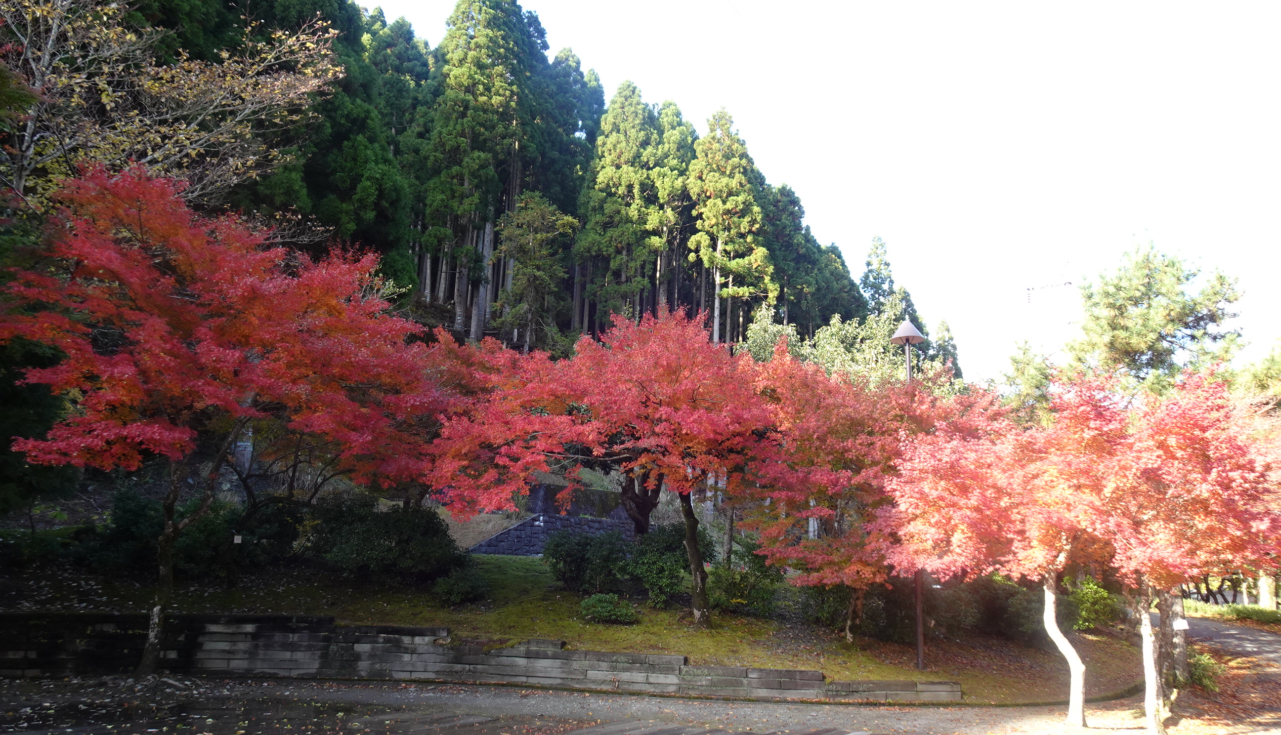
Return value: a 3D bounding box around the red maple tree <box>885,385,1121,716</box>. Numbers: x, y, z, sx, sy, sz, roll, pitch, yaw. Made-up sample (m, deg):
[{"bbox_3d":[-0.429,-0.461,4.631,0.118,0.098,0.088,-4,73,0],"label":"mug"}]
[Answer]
[{"bbox_3d":[4.158,2.047,10.231,2.641,3.948,2.641,2,-13,0],"label":"red maple tree"}]

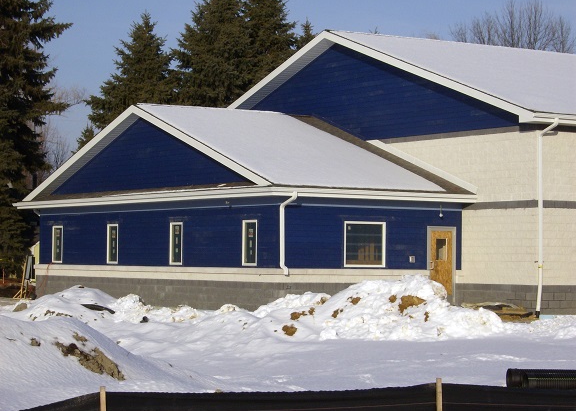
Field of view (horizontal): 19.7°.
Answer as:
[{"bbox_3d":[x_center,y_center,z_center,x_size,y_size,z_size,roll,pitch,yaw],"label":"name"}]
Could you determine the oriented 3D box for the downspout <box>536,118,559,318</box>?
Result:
[{"bbox_3d":[6.762,0.325,43.209,0.170,5.200,0.700,2,-2,-32],"label":"downspout"}]

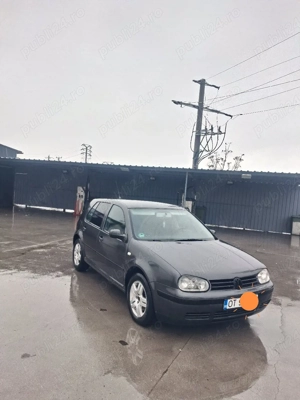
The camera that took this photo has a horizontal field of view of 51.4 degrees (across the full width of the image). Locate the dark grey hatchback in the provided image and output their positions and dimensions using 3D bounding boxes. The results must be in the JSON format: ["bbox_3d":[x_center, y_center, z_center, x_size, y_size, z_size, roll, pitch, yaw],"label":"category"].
[{"bbox_3d":[0.035,0.775,5.280,1.770,1.450,4.150,3,2,-30],"label":"dark grey hatchback"}]

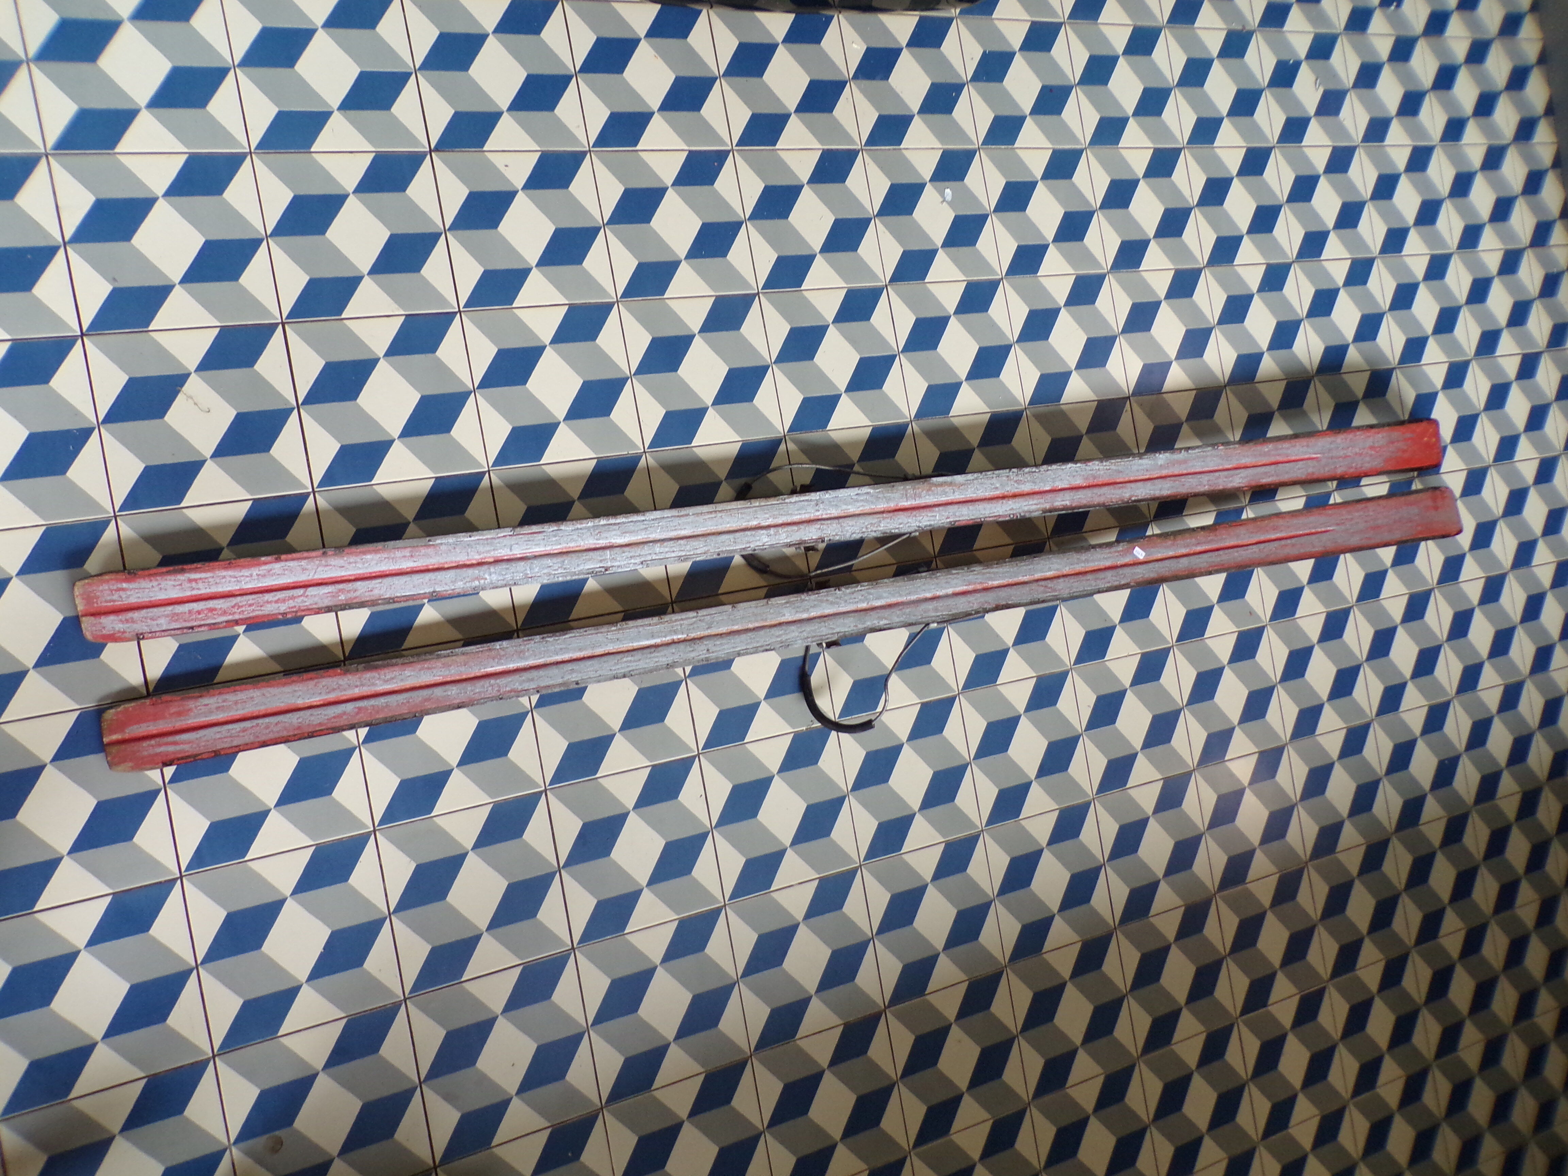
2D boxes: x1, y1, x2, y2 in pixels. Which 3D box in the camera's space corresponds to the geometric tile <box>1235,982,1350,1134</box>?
[{"bbox_3d":[0.826,0.764,1.765,0.200,0.015,0.200,-10,90,-22],"label":"geometric tile"}]

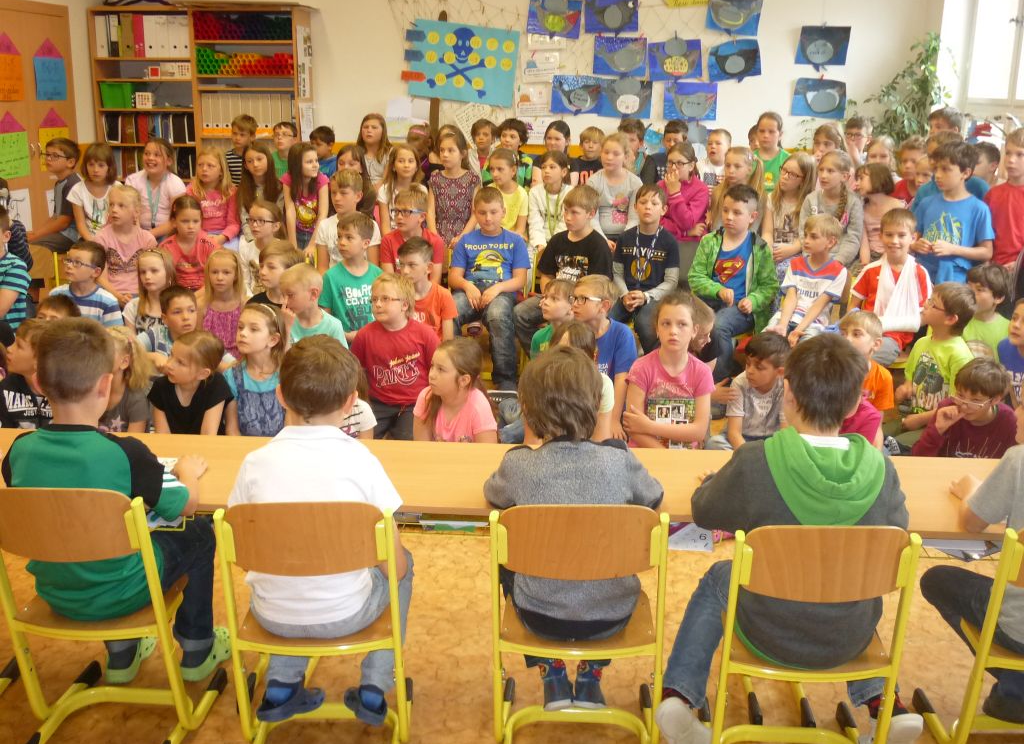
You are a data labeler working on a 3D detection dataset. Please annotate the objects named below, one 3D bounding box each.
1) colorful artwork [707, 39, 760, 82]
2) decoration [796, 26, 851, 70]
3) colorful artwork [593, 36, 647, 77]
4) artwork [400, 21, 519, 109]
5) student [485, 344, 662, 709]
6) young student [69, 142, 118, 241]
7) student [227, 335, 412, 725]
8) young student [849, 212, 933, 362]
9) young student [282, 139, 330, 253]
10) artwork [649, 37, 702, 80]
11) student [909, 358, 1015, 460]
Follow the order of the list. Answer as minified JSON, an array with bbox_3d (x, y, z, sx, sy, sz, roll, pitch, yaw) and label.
[{"bbox_3d":[1.766,-2.474,7.751,0.420,0.320,0.020,-1,15,2],"label":"colorful artwork"},{"bbox_3d":[2.449,-2.552,7.700,0.410,0.310,0.030,2,13,3],"label":"decoration"},{"bbox_3d":[0.857,-2.515,7.766,0.420,0.310,0.020,3,16,1],"label":"colorful artwork"},{"bbox_3d":[-0.398,-2.478,7.814,0.880,0.610,0.020,7,16,0],"label":"artwork"},{"bbox_3d":[0.162,0.372,2.569,0.440,1.040,0.550,1,16,0],"label":"student"},{"bbox_3d":[-2.257,-0.685,5.307,0.380,1.084,0.600,-1,16,-5],"label":"young student"},{"bbox_3d":[-0.479,0.366,2.500,0.410,0.990,0.520,2,16,4],"label":"student"},{"bbox_3d":[1.669,-0.162,4.423,0.440,1.123,0.640,5,16,13],"label":"young student"},{"bbox_3d":[-1.229,-0.803,5.898,0.380,1.120,0.600,-4,17,-16],"label":"young student"},{"bbox_3d":[1.321,-2.525,7.900,0.420,0.300,0.020,-2,16,5],"label":"artwork"},{"bbox_3d":[1.485,0.278,3.308,0.460,0.636,0.520,9,16,31],"label":"student"}]

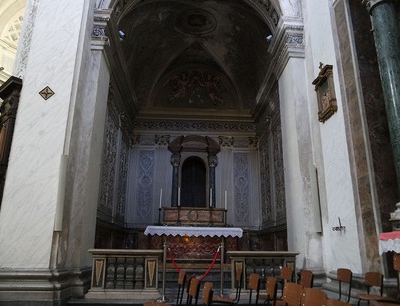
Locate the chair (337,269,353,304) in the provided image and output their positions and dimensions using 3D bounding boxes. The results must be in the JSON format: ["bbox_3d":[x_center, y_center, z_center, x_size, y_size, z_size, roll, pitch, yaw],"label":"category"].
[{"bbox_3d":[1.840,2.032,4.230,0.490,0.815,0.410,1,-14,-4],"label":"chair"}]

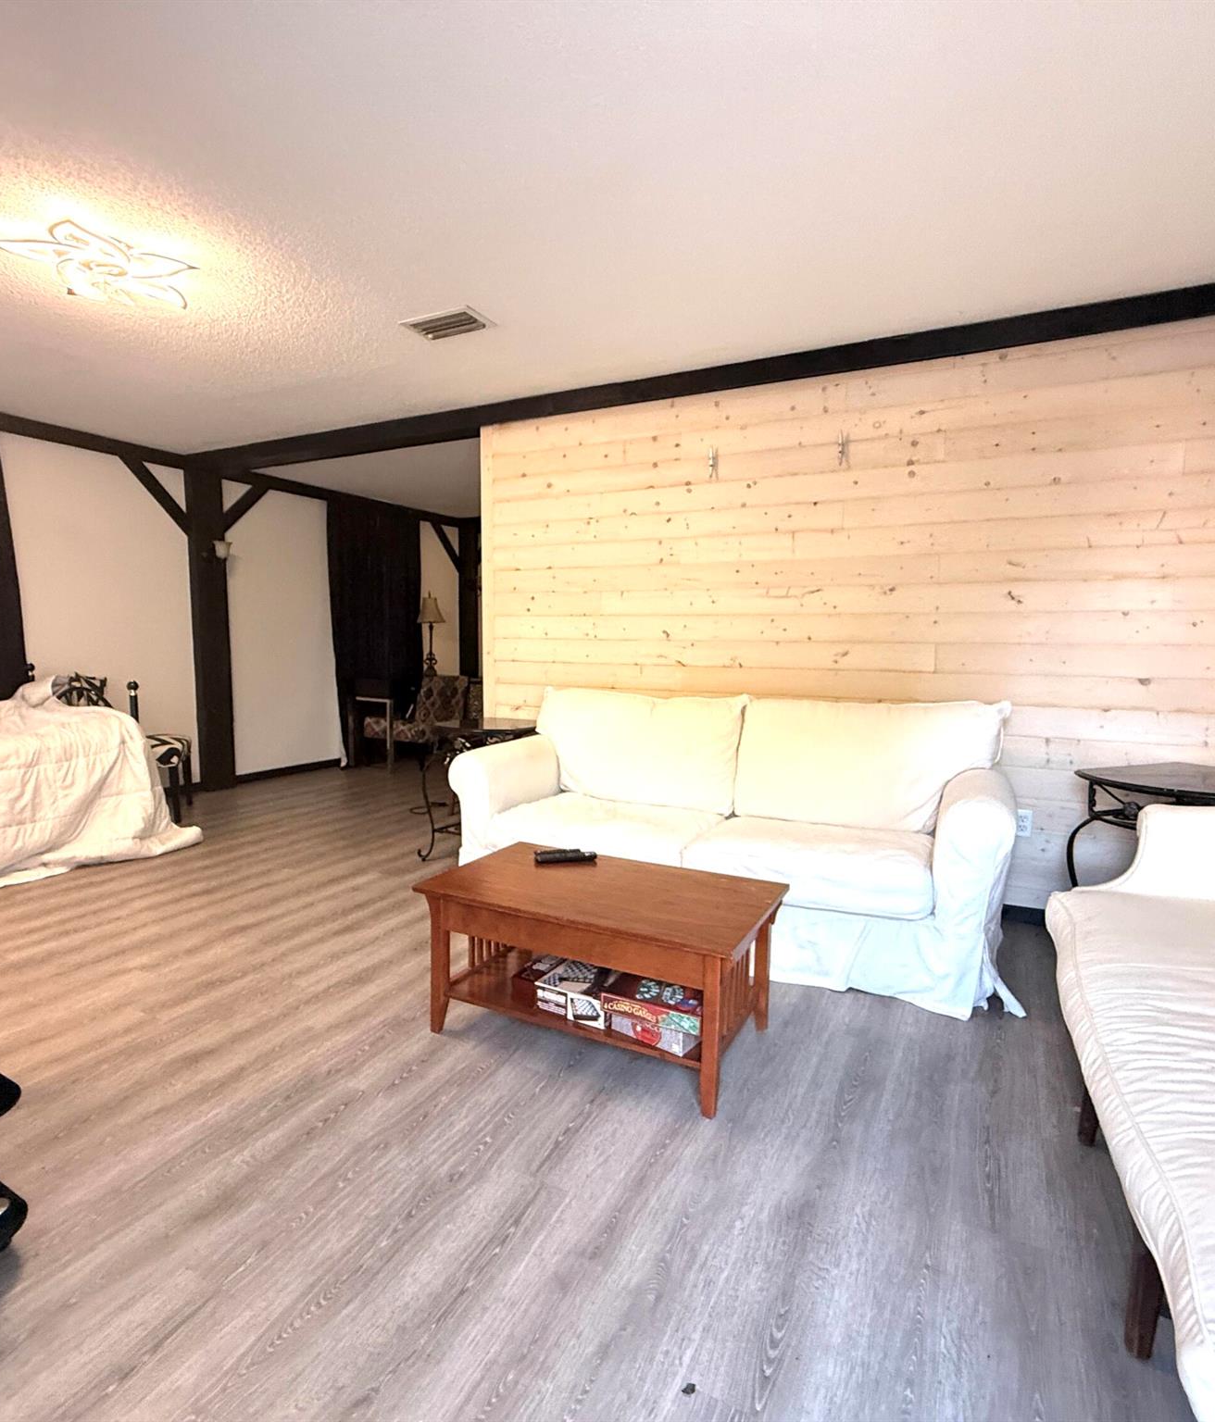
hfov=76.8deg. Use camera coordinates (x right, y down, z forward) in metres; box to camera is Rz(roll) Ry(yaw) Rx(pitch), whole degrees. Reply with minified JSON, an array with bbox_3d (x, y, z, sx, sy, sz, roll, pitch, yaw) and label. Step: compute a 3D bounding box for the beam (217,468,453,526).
[{"bbox_3d":[-2.292,-1.913,7.059,0.171,0.106,2.879,3,6,27],"label":"beam"}]

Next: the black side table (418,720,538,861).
[{"bbox_3d":[-0.621,0.430,4.077,0.602,0.728,0.566,3,6,27],"label":"black side table"}]

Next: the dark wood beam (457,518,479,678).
[{"bbox_3d":[-1.577,-0.819,8.563,0.142,2.360,0.189,3,6,27],"label":"dark wood beam"}]

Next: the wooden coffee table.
[{"bbox_3d":[-0.020,0.745,2.280,0.974,0.446,0.572,3,6,28],"label":"wooden coffee table"}]

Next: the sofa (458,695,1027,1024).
[{"bbox_3d":[0.459,0.419,3.205,2.159,0.926,0.944,3,6,27],"label":"sofa"}]

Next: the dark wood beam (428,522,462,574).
[{"bbox_3d":[-1.734,-1.768,8.134,0.100,0.660,0.100,3,51,27],"label":"dark wood beam"}]

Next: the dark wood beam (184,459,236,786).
[{"bbox_3d":[-3.014,-0.567,5.811,0.142,2.360,0.236,3,6,27],"label":"dark wood beam"}]

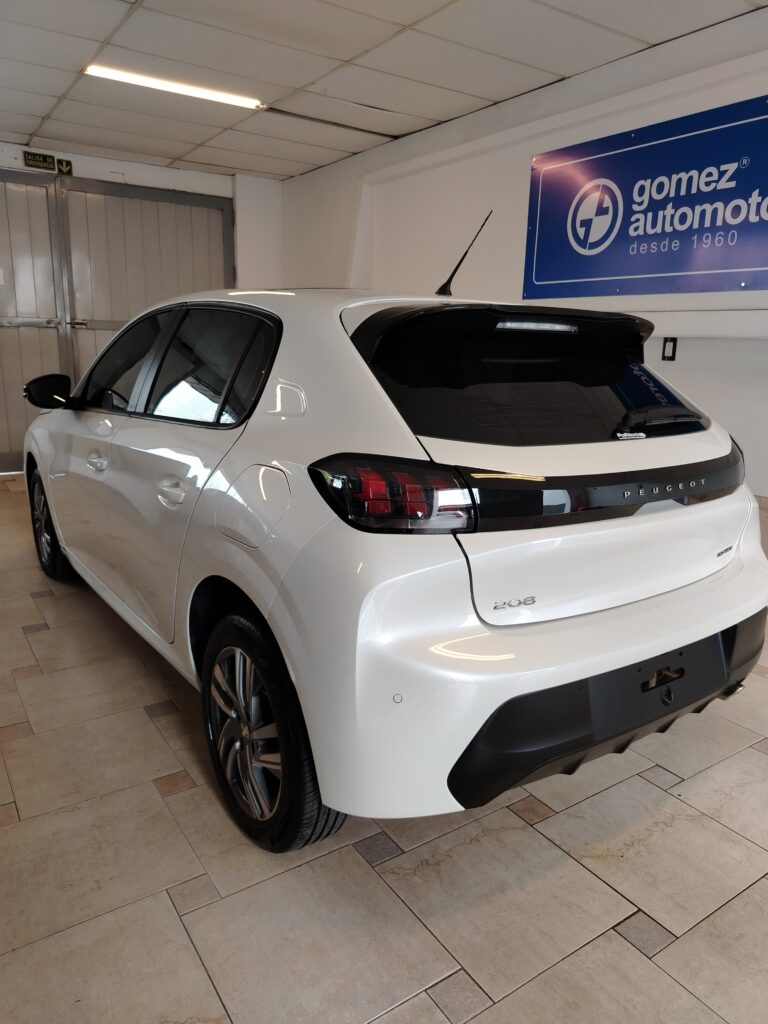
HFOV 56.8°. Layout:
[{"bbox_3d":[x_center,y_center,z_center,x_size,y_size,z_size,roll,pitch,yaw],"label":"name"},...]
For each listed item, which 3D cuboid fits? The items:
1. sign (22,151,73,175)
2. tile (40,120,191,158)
[{"bbox_3d":[-2.998,-3.112,6.353,0.390,0.150,0.012,-7,16,-33],"label":"sign"},{"bbox_3d":[-2.287,-3.204,6.101,1.210,0.021,0.603,-8,17,-34],"label":"tile"}]

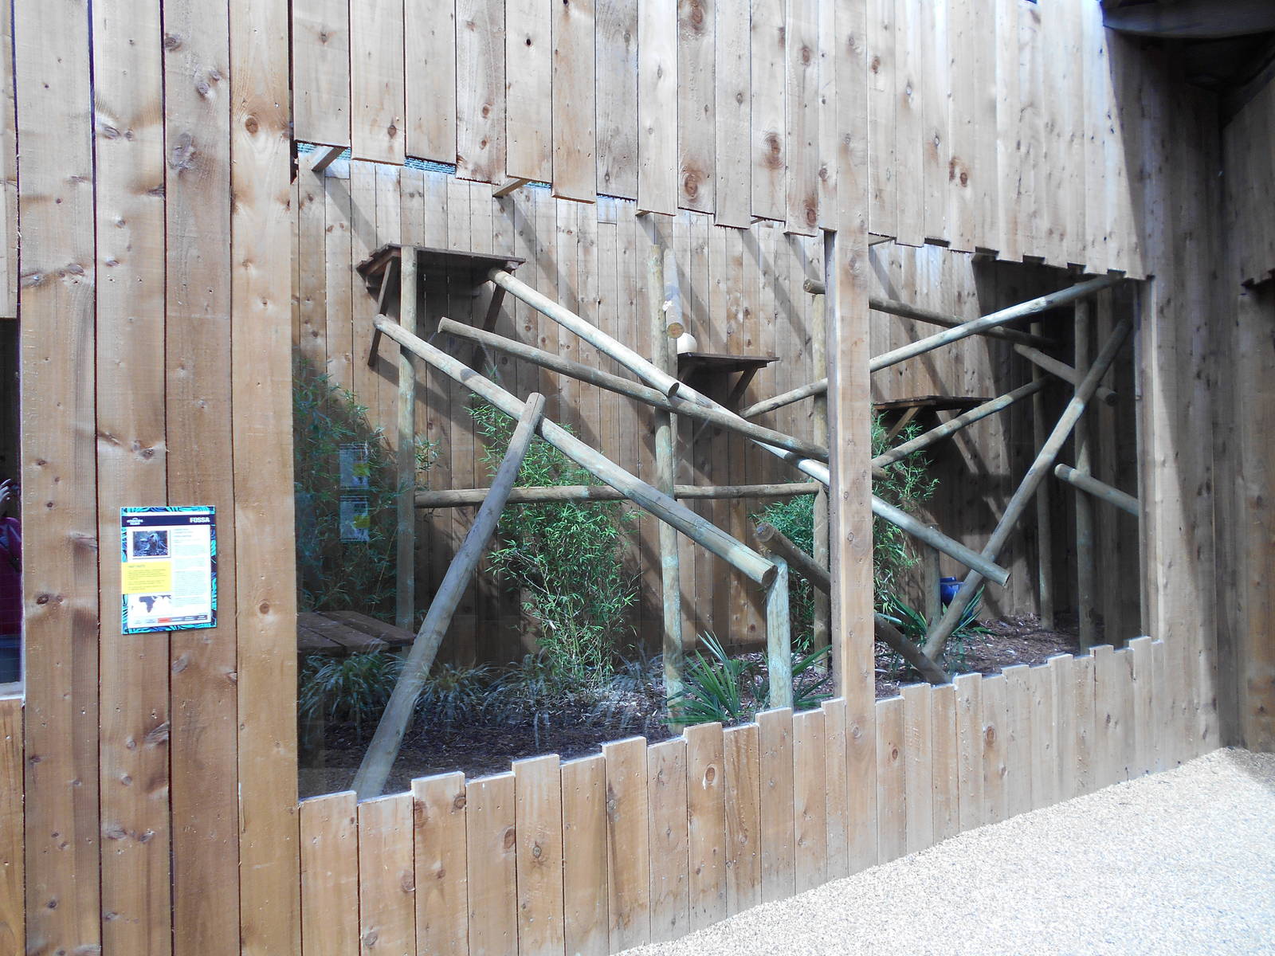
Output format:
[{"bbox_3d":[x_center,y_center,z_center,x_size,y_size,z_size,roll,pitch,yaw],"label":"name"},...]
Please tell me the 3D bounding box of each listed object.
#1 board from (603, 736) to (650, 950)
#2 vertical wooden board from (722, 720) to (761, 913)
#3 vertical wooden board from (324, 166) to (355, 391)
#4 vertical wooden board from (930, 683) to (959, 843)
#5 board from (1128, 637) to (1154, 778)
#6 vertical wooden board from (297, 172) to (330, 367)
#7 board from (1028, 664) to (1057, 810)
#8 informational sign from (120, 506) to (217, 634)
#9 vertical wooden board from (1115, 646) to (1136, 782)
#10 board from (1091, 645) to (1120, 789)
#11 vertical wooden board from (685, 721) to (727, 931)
[{"bbox_3d":[-0.035,1.151,2.993,0.153,0.648,0.023,-1,0,-32],"label":"board"},{"bbox_3d":[0.349,1.153,3.247,0.152,0.622,0.024,-1,1,-32],"label":"vertical wooden board"},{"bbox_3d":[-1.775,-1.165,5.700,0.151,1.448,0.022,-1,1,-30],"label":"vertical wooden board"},{"bbox_3d":[1.208,1.122,3.780,0.142,0.610,0.024,-1,1,-32],"label":"vertical wooden board"},{"bbox_3d":[2.368,1.085,4.511,0.166,0.648,0.023,-1,0,-32],"label":"board"},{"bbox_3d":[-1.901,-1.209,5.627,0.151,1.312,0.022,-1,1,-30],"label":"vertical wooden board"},{"bbox_3d":[1.736,1.109,4.112,0.162,0.609,0.023,-1,0,-32],"label":"board"},{"bbox_3d":[-1.126,0.220,2.309,0.204,0.301,0.010,-1,1,-32],"label":"informational sign"},{"bbox_3d":[2.241,1.083,4.422,0.154,0.594,0.024,-1,1,-32],"label":"vertical wooden board"},{"bbox_3d":[2.108,1.086,4.340,0.167,0.637,0.024,-1,1,-32],"label":"board"},{"bbox_3d":[0.222,1.147,3.155,0.154,0.662,0.023,-1,0,-32],"label":"vertical wooden board"}]

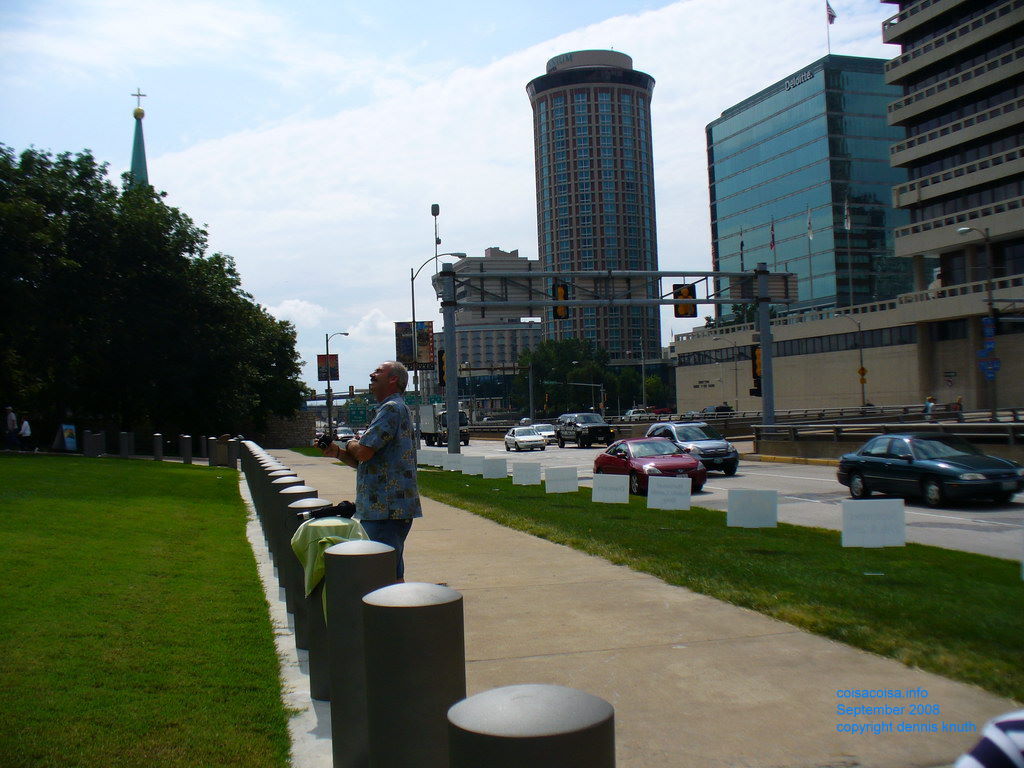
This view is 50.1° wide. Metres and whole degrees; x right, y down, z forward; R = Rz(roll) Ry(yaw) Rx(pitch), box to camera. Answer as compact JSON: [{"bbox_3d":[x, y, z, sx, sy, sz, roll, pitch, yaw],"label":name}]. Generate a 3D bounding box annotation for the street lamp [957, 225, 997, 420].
[{"bbox_3d":[27.606,-3.449,64.748,2.500,11.640,0.550,-2,-1,-17],"label":"street lamp"}]

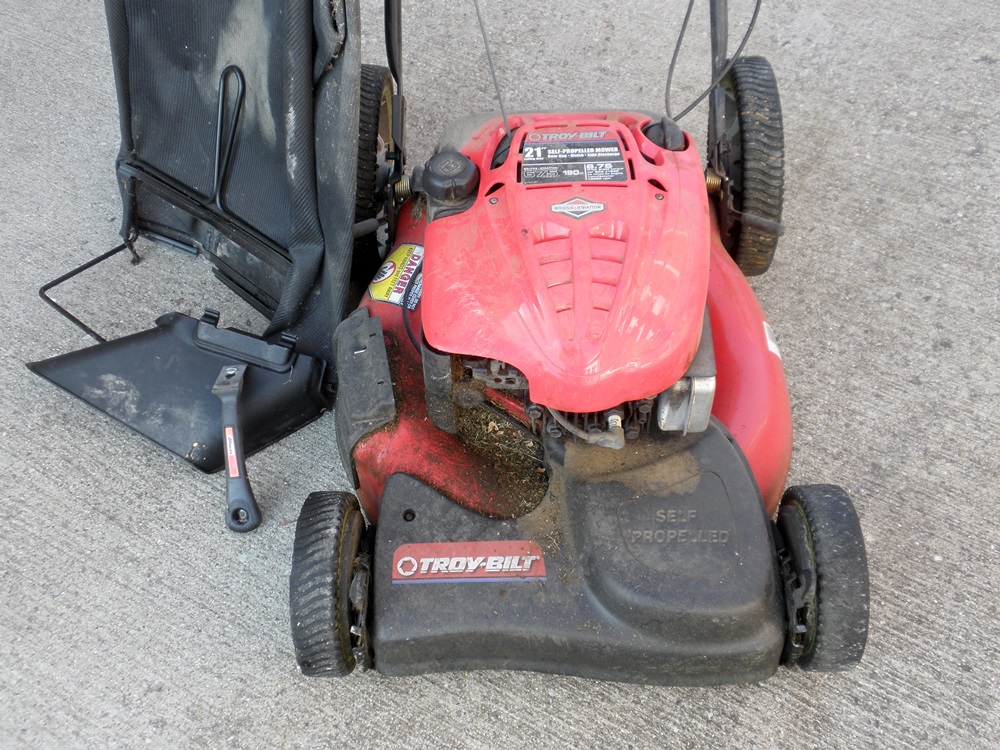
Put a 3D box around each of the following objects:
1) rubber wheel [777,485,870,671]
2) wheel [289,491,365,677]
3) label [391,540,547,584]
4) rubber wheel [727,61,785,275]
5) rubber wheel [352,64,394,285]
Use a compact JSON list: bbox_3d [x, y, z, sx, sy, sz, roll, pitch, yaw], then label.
[{"bbox_3d":[0.356,0.226,1.194,0.054,0.203,0.203,-2,54,2],"label":"rubber wheel"},{"bbox_3d":[-0.192,0.233,1.200,0.054,0.203,0.203,0,54,-1],"label":"wheel"},{"bbox_3d":[-0.032,0.198,1.128,0.161,0.002,0.043,-1,76,1],"label":"label"},{"bbox_3d":[0.342,-0.292,1.513,0.056,0.302,0.302,-2,54,2],"label":"rubber wheel"},{"bbox_3d":[-0.187,-0.285,1.519,0.056,0.302,0.302,0,54,-1],"label":"rubber wheel"}]

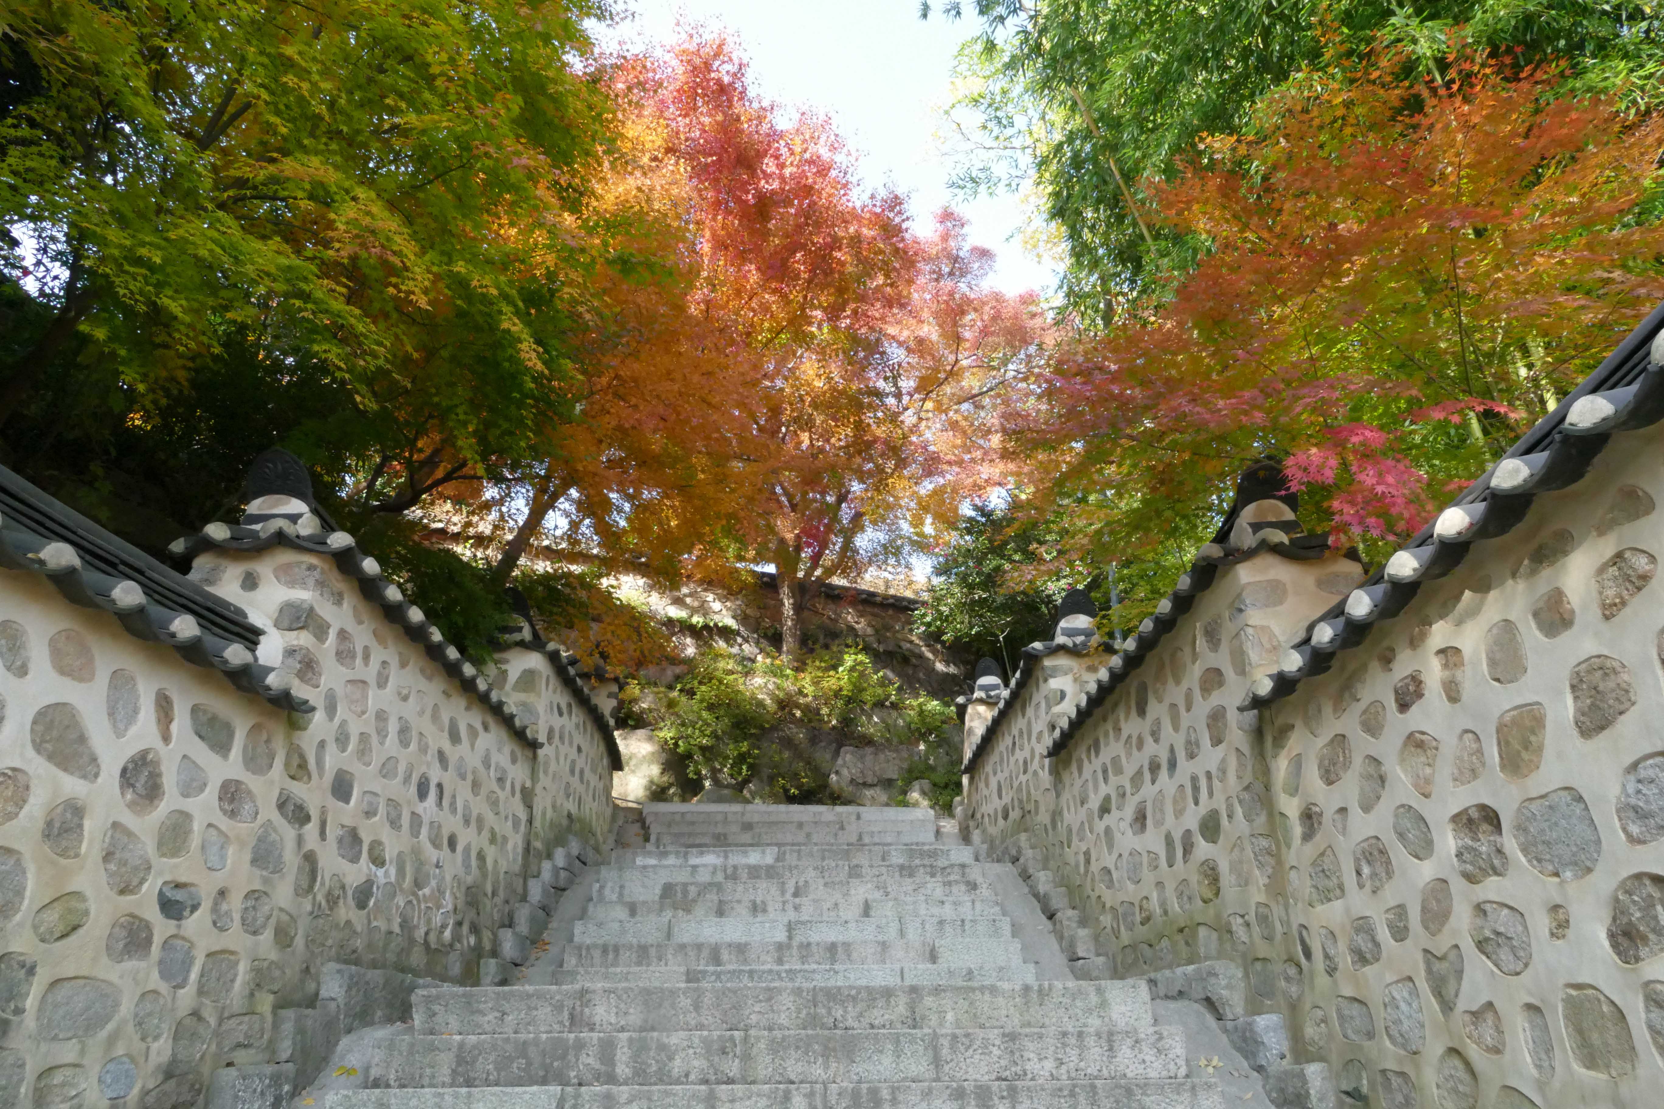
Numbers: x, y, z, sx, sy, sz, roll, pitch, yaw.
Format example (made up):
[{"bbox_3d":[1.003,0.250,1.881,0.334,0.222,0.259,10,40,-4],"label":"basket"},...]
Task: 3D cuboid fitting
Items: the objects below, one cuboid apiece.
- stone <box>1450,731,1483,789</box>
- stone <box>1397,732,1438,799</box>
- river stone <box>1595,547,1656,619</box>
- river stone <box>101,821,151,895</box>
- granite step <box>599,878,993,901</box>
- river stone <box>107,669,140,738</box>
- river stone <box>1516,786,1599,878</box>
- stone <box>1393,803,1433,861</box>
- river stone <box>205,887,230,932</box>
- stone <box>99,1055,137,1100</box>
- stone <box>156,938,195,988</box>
[{"bbox_3d":[1.567,0.496,2.802,0.090,0.121,0.161,-1,-21,0],"label":"stone"},{"bbox_3d":[1.561,0.546,2.989,0.119,0.172,0.196,-1,-22,0],"label":"stone"},{"bbox_3d":[1.607,0.056,2.293,0.089,0.152,0.172,0,-23,-1],"label":"river stone"},{"bbox_3d":[-1.881,0.789,3.004,0.116,0.183,0.244,0,-23,-1],"label":"river stone"},{"bbox_3d":[-0.236,2.323,7.832,2.650,0.155,0.360,0,-23,-1],"label":"granite step"},{"bbox_3d":[-1.903,0.394,3.048,0.096,0.176,0.143,-1,-21,0],"label":"river stone"},{"bbox_3d":[1.629,0.604,2.512,0.137,0.197,0.316,0,-23,-1],"label":"river stone"},{"bbox_3d":[1.576,0.738,3.063,0.101,0.156,0.188,-1,-21,0],"label":"stone"},{"bbox_3d":[-1.974,1.143,3.709,0.068,0.133,0.150,-1,-23,3],"label":"river stone"},{"bbox_3d":[-1.860,1.346,2.966,0.079,0.105,0.197,0,-23,-1],"label":"stone"},{"bbox_3d":[-1.892,1.161,3.284,0.090,0.138,0.200,-1,-21,0],"label":"stone"}]

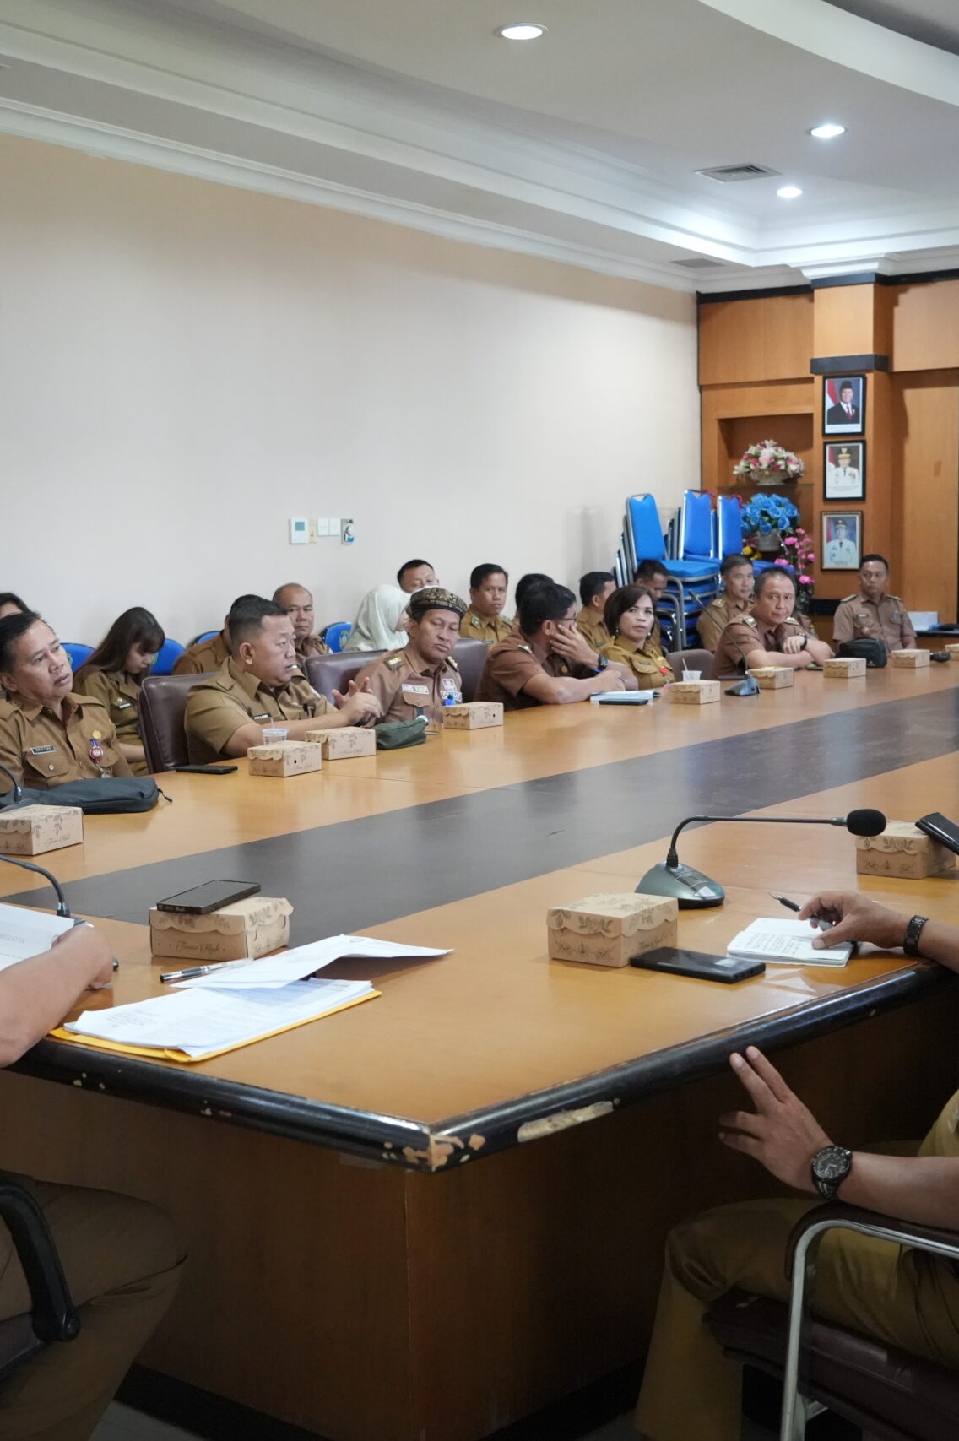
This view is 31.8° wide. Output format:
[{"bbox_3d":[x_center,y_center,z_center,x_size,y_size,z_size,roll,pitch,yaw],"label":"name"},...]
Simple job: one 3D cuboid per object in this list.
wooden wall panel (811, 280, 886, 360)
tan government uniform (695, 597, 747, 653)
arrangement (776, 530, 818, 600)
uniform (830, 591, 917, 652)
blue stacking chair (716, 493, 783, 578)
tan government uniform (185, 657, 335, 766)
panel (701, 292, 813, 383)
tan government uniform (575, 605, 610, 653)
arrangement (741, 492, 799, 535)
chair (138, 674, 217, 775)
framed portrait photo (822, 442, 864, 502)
[{"bbox_3d":[2.627,-2.830,11.924,0.440,0.500,0.170,4,7,35],"label":"wooden wall panel"},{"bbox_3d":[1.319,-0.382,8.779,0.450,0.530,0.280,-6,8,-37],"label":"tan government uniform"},{"bbox_3d":[2.053,-1.001,10.900,0.270,0.450,0.260,3,8,34],"label":"arrangement"},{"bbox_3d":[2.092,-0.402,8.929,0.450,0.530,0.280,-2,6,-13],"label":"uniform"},{"bbox_3d":[2.005,-1.159,12.066,0.550,0.900,0.450,4,7,35],"label":"blue stacking chair"},{"bbox_3d":[-0.672,0.115,5.102,0.380,0.620,0.500,2,6,21],"label":"tan government uniform"},{"bbox_3d":[1.798,-2.469,10.942,0.811,0.525,0.040,3,8,34],"label":"panel"},{"bbox_3d":[0.778,-0.393,10.363,0.320,0.620,0.460,1,6,18],"label":"tan government uniform"},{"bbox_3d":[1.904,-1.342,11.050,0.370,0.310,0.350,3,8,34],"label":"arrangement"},{"bbox_3d":[-0.591,0.337,5.126,0.640,0.980,0.600,3,8,34],"label":"chair"},{"bbox_3d":[2.593,-1.769,11.944,0.314,0.420,0.030,4,7,35],"label":"framed portrait photo"}]

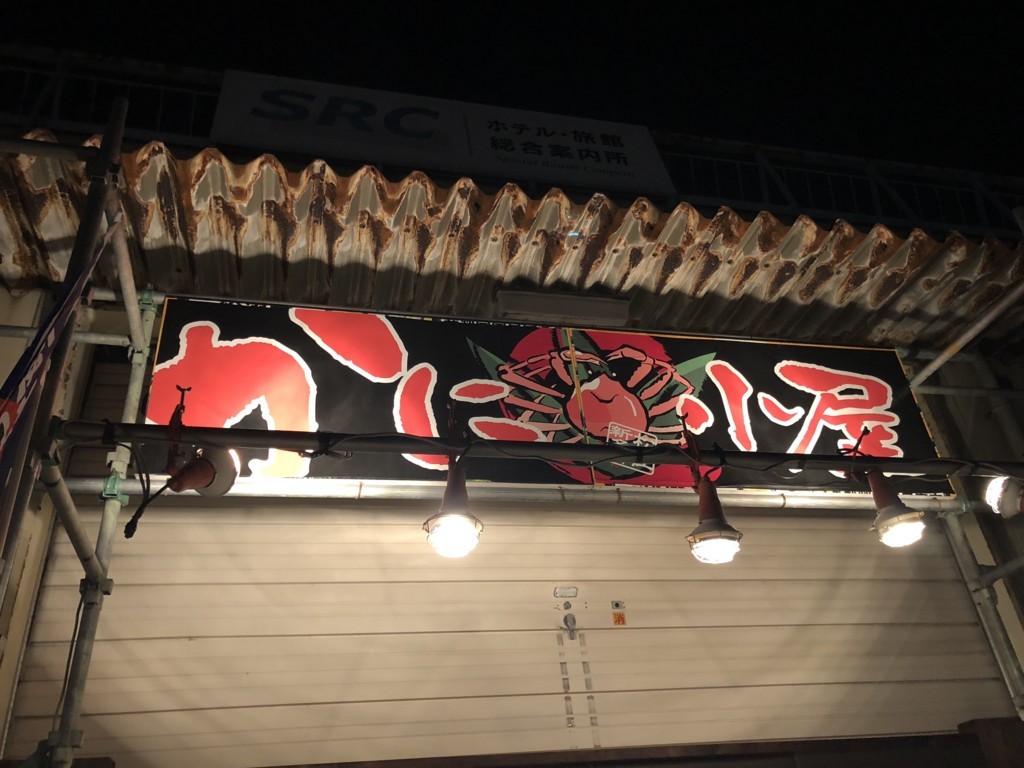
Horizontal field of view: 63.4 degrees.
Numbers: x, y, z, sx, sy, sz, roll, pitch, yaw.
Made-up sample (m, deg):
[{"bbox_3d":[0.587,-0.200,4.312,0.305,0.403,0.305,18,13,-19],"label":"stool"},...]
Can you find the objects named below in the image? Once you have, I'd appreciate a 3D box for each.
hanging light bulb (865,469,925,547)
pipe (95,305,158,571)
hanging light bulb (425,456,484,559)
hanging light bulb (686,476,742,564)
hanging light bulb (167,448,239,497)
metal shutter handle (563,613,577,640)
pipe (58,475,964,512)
[{"bbox_3d":[1.148,0.373,2.532,0.158,0.258,0.158,-1,-30,-17],"label":"hanging light bulb"},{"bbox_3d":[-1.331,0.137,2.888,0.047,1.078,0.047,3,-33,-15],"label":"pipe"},{"bbox_3d":[-0.151,0.322,2.188,0.158,0.275,0.158,7,-31,-12],"label":"hanging light bulb"},{"bbox_3d":[0.560,0.385,2.358,0.158,0.260,0.158,4,-29,-14],"label":"hanging light bulb"},{"bbox_3d":[-0.791,0.225,2.156,0.158,0.158,0.265,-17,4,18],"label":"hanging light bulb"},{"bbox_3d":[0.229,0.963,3.286,0.043,0.105,0.045,3,-33,-15],"label":"metal shutter handle"},{"bbox_3d":[0.241,0.425,3.123,3.585,0.049,0.049,3,-33,-14],"label":"pipe"}]

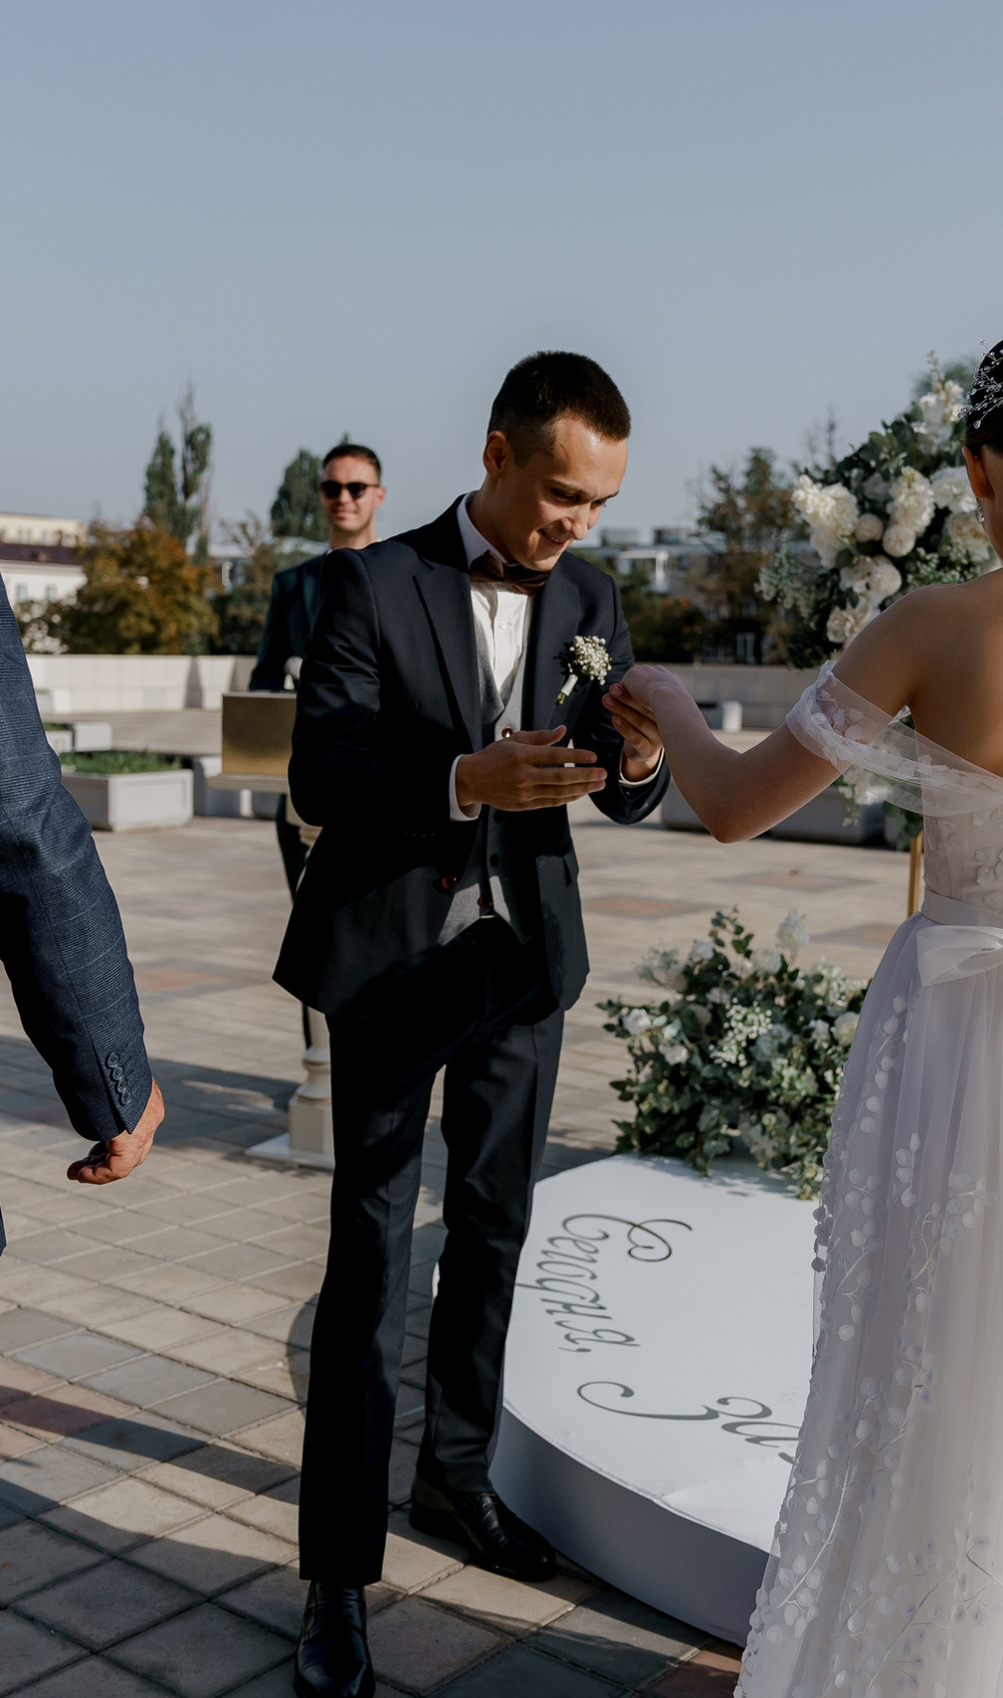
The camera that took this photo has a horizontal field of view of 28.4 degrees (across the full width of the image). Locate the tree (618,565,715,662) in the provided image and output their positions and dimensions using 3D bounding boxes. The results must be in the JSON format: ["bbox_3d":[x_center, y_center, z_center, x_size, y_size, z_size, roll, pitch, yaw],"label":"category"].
[{"bbox_3d":[3.943,-5.298,50.000,3.000,3.689,2.800,1,6,0],"label":"tree"}]

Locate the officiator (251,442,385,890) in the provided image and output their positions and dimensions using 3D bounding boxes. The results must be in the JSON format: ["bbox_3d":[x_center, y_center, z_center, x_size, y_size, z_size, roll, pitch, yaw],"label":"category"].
[{"bbox_3d":[-0.410,-0.125,5.400,0.560,1.860,0.420,3,6,15],"label":"officiator"}]

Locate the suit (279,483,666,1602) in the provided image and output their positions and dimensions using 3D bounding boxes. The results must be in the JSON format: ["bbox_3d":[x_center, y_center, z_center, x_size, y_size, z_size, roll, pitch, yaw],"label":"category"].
[{"bbox_3d":[-0.049,0.282,2.780,0.550,1.490,0.460,-3,7,-35],"label":"suit"}]

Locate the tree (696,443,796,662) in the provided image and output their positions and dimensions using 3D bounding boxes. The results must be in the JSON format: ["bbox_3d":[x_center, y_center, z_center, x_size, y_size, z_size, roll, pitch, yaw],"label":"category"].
[{"bbox_3d":[6.989,-7.526,55.000,3.600,7.270,3.600,1,6,0],"label":"tree"}]

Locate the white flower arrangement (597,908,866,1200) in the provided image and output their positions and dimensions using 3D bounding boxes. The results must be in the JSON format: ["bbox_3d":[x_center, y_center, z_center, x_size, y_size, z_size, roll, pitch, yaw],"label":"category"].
[{"bbox_3d":[0.563,0.441,4.650,0.700,0.604,0.580,6,7,39],"label":"white flower arrangement"}]

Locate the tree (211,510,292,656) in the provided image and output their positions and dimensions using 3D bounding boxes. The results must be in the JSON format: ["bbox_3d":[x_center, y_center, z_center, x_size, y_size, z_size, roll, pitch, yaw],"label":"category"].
[{"bbox_3d":[-7.878,-7.690,62.000,3.200,5.689,3.200,1,6,0],"label":"tree"}]

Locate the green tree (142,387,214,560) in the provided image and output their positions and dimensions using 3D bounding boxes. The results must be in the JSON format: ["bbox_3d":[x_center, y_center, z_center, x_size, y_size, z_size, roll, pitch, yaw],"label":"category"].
[{"bbox_3d":[-17.956,-17.677,110.000,4.200,15.908,4.000,1,6,0],"label":"green tree"}]

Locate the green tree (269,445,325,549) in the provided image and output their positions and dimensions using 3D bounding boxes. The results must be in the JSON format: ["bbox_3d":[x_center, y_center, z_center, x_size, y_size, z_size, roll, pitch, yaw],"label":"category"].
[{"bbox_3d":[-10.442,-16.061,110.000,5.000,12.971,5.000,1,6,0],"label":"green tree"}]

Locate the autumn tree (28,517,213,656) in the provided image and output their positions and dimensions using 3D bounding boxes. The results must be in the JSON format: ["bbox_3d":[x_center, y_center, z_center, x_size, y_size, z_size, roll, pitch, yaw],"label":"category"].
[{"bbox_3d":[-11.482,-7.336,60.000,5.600,5.237,5.000,1,6,0],"label":"autumn tree"}]

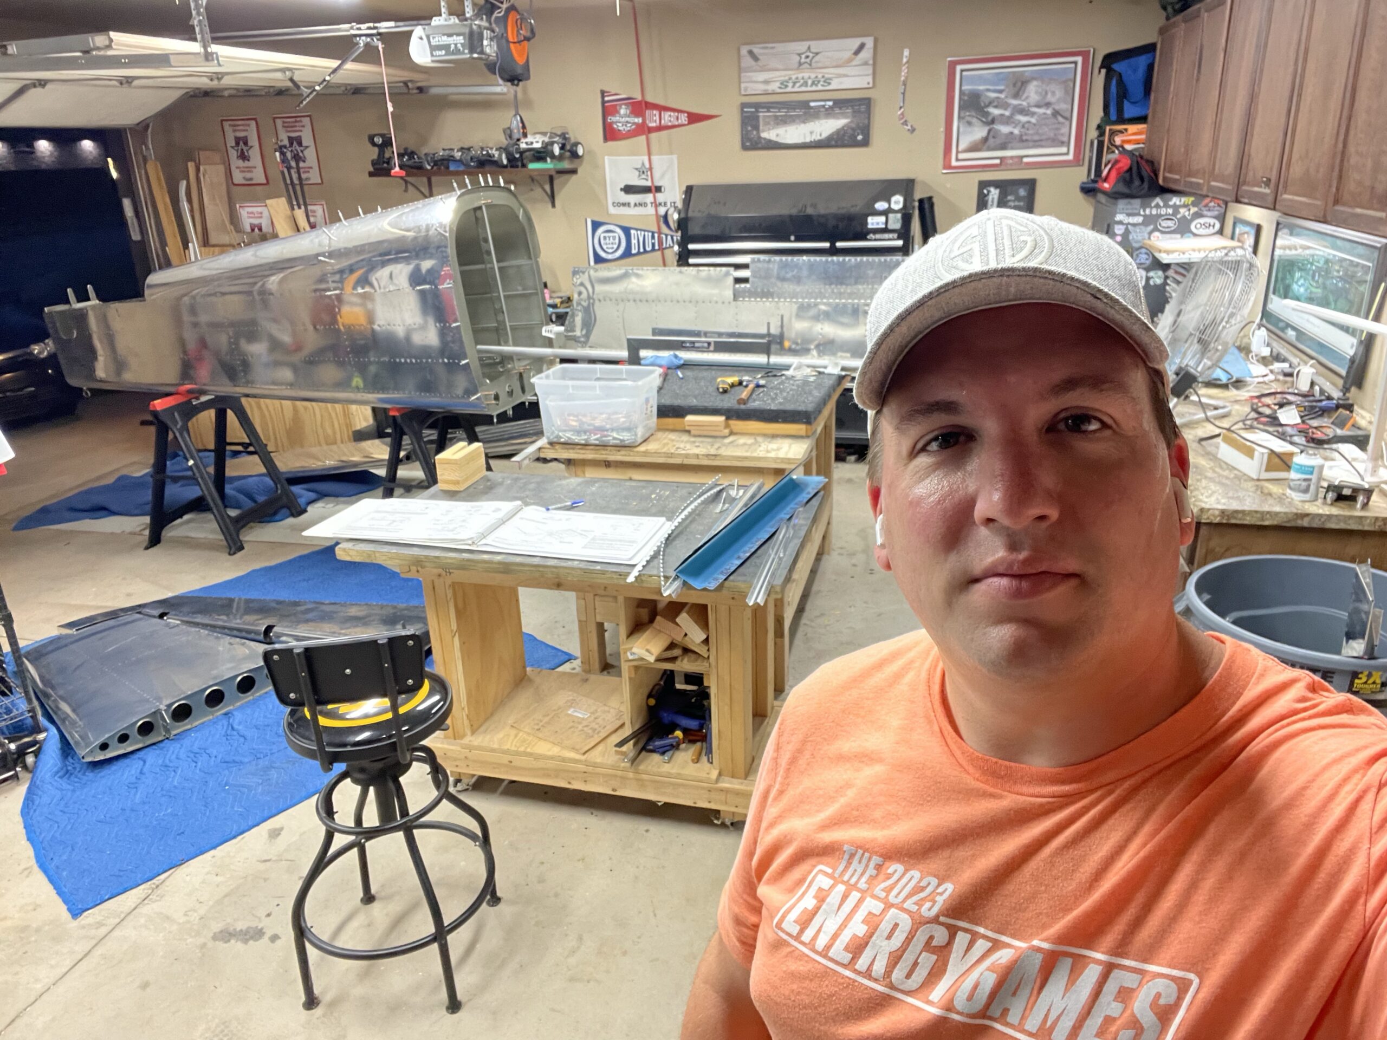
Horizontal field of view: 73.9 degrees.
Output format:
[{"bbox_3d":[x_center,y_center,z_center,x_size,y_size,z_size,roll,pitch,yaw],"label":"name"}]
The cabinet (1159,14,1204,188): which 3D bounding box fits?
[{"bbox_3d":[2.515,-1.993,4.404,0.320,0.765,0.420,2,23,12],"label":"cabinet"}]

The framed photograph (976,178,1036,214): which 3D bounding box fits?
[{"bbox_3d":[1.846,-1.876,5.443,0.320,0.250,0.025,3,23,13],"label":"framed photograph"}]

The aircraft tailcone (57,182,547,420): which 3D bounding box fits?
[{"bbox_3d":[-2.167,-1.100,4.547,2.810,0.955,0.730,4,23,17],"label":"aircraft tailcone"}]

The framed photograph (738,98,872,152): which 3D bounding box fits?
[{"bbox_3d":[0.665,-2.361,5.508,0.762,0.262,0.030,2,23,12],"label":"framed photograph"}]

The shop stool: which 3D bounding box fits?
[{"bbox_3d":[-0.707,0.607,2.066,0.420,0.970,0.430,-5,22,-6],"label":"shop stool"}]

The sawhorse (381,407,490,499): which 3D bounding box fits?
[{"bbox_3d":[-1.237,-0.239,4.455,0.550,0.770,0.620,4,23,15],"label":"sawhorse"}]

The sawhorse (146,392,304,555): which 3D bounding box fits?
[{"bbox_3d":[-2.600,-0.312,4.971,0.570,0.795,0.650,2,23,12],"label":"sawhorse"}]

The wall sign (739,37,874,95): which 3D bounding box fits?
[{"bbox_3d":[0.658,-2.651,5.388,0.771,0.263,0.030,2,23,12],"label":"wall sign"}]

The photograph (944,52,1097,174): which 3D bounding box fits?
[{"bbox_3d":[1.839,-2.328,5.263,0.778,0.606,0.030,2,23,12],"label":"photograph"}]

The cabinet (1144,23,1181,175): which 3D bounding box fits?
[{"bbox_3d":[2.504,-2.080,4.599,0.320,0.729,0.480,3,23,13],"label":"cabinet"}]

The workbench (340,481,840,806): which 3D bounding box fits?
[{"bbox_3d":[-0.276,0.384,2.733,1.212,0.844,0.610,4,23,16],"label":"workbench"}]

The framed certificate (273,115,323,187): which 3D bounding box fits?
[{"bbox_3d":[-2.659,-2.487,6.197,0.280,0.435,0.020,2,23,12],"label":"framed certificate"}]

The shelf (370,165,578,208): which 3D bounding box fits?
[{"bbox_3d":[-1.428,-2.162,6.029,1.300,0.250,0.300,3,23,13],"label":"shelf"}]

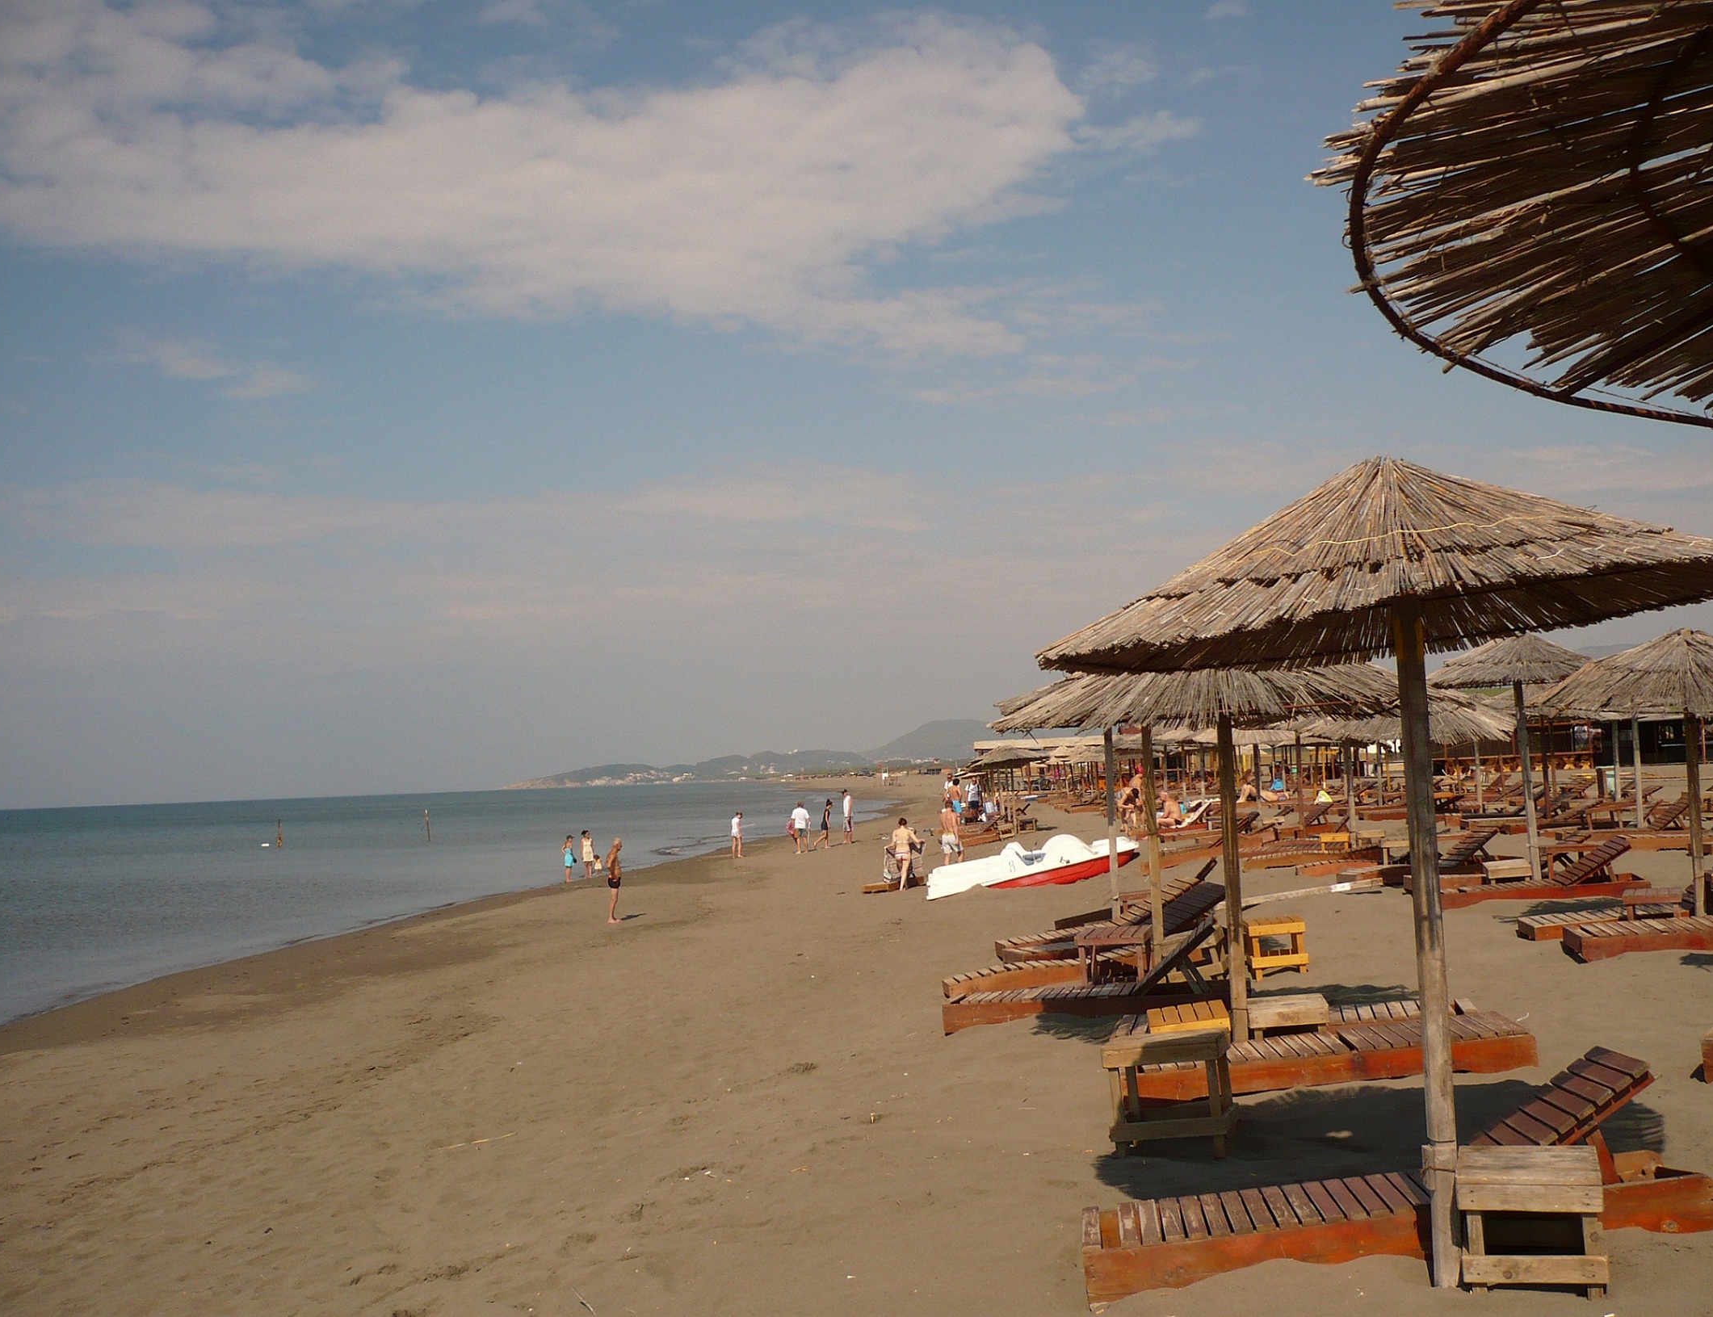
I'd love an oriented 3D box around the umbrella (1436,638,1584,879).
[{"bbox_3d":[7.034,1.071,18.651,2.100,2.600,2.100,-2,-4,0],"label":"umbrella"}]

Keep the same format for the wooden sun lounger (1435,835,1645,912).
[{"bbox_3d":[6.637,2.077,17.233,1.950,0.530,0.620,-6,-4,16],"label":"wooden sun lounger"}]

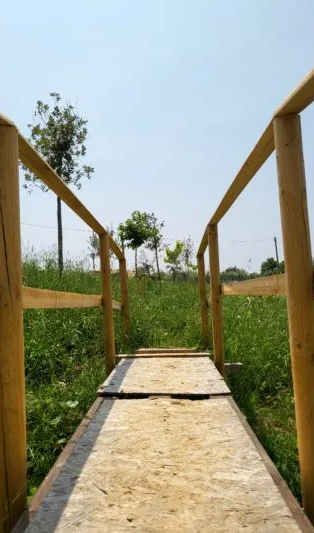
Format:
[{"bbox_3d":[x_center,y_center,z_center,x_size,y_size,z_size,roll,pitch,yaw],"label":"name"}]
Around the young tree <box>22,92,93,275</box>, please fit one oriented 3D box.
[{"bbox_3d":[-1.978,-1.608,8.000,1.400,3.736,1.350,-3,-3,1],"label":"young tree"}]

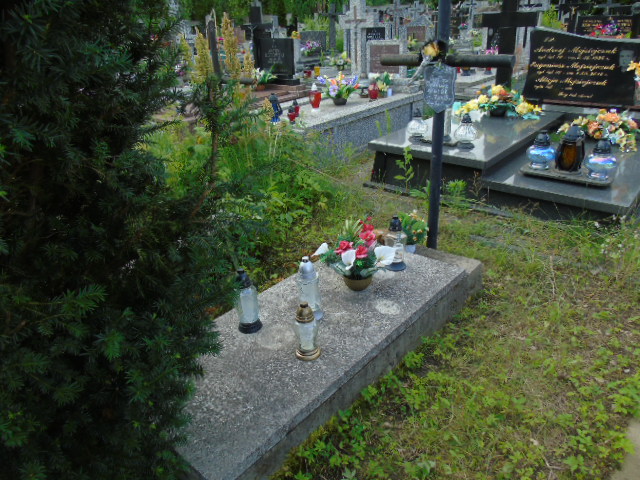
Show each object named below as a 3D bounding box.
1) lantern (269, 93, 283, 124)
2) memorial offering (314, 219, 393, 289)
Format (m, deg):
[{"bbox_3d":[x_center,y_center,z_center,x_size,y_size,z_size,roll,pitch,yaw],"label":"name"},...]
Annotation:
[{"bbox_3d":[-0.466,-1.347,4.712,0.135,0.275,0.135,-5,27,-4],"label":"lantern"},{"bbox_3d":[0.170,0.102,2.296,0.370,0.290,0.290,0,27,5],"label":"memorial offering"}]

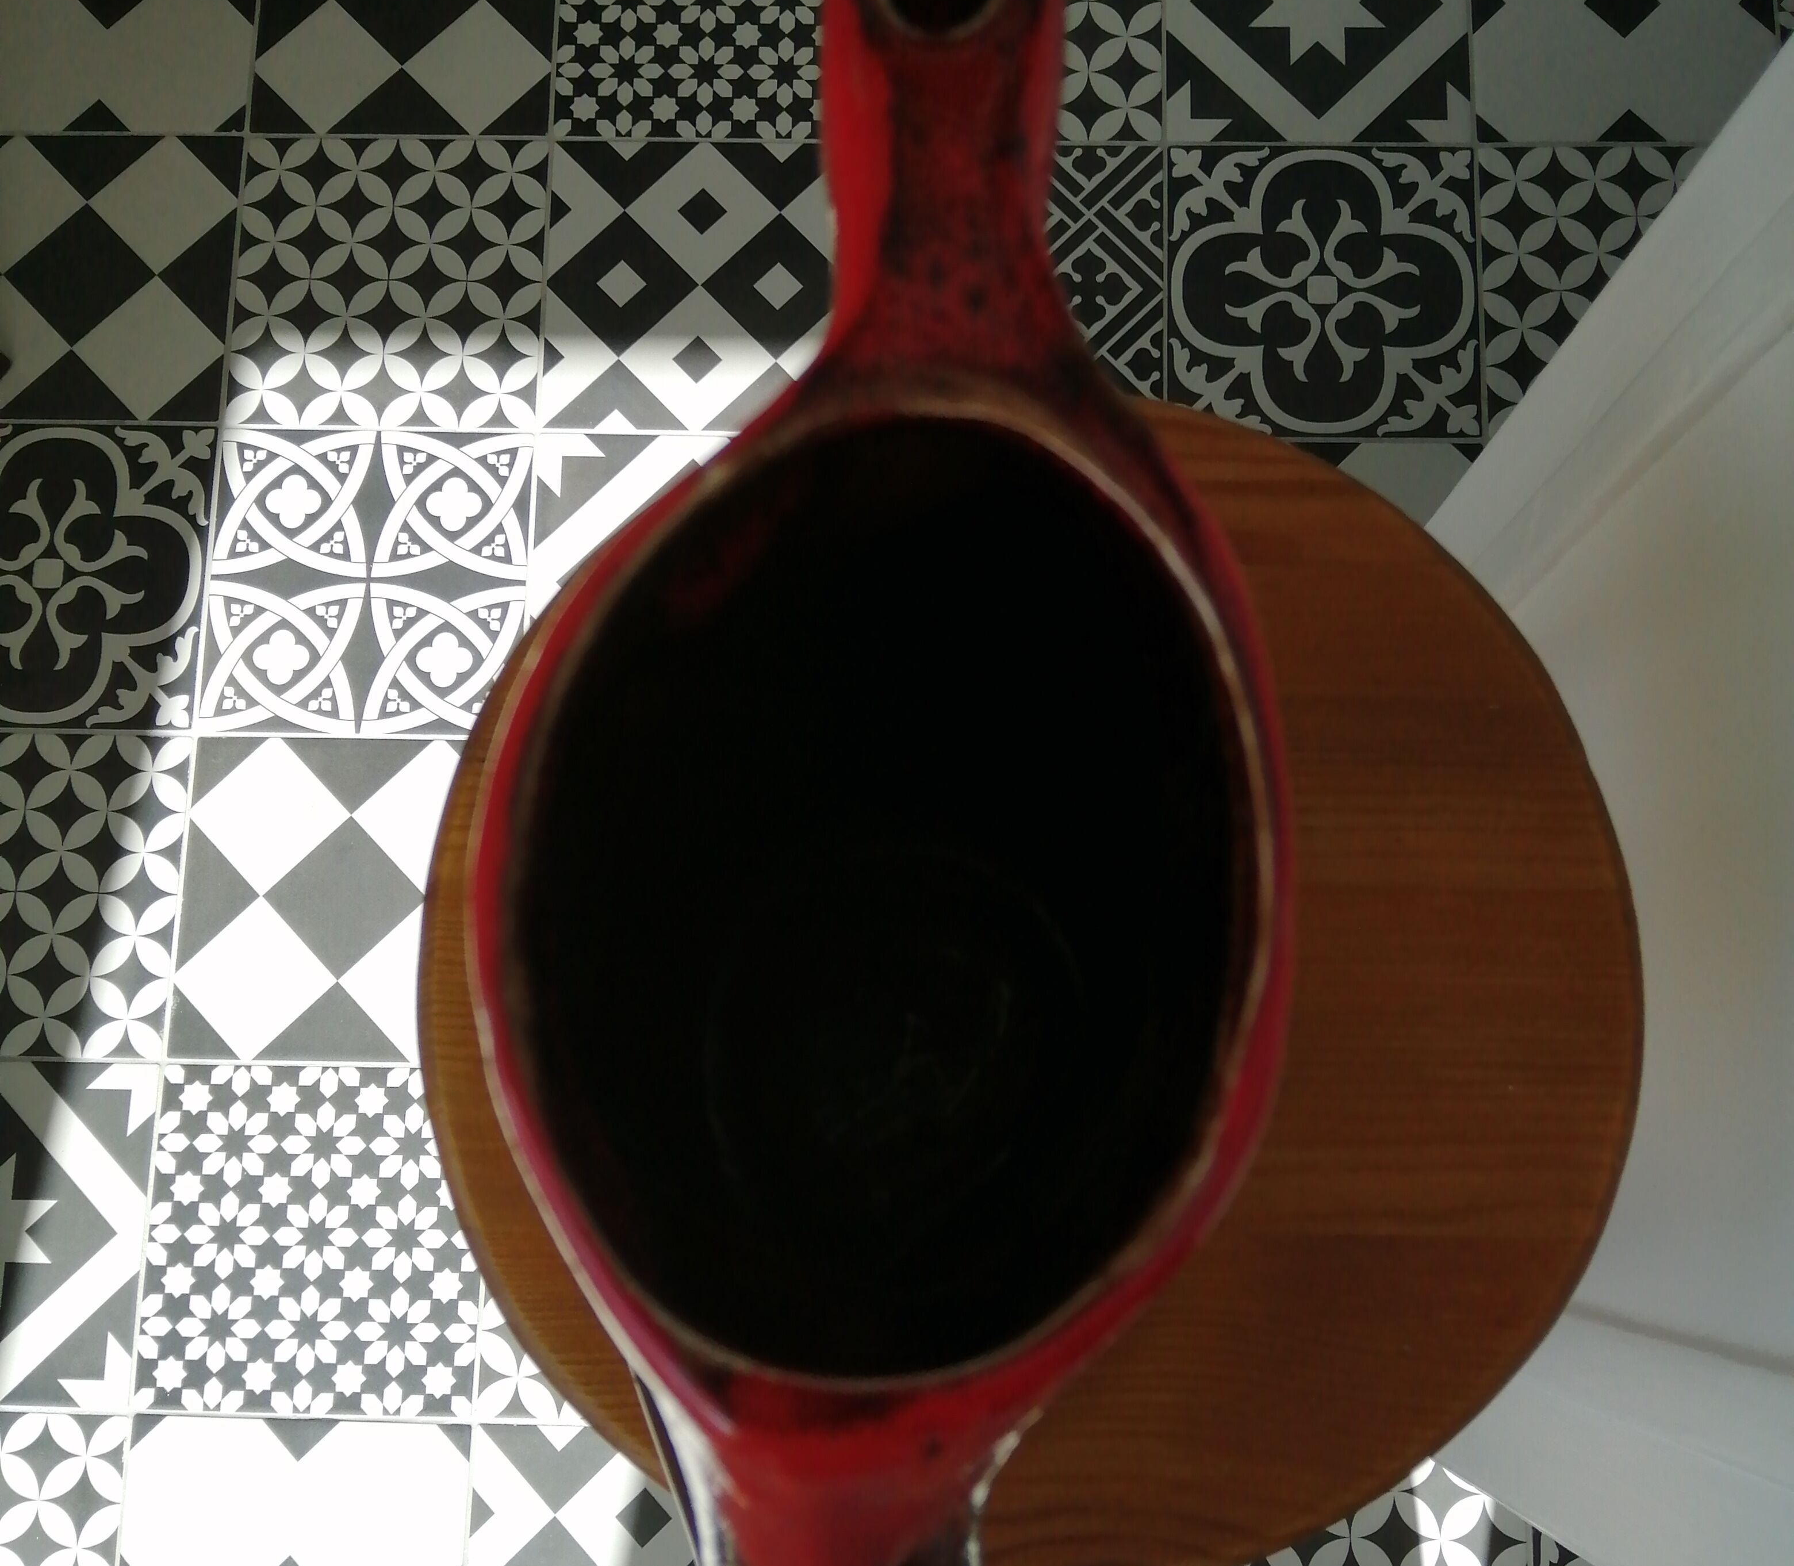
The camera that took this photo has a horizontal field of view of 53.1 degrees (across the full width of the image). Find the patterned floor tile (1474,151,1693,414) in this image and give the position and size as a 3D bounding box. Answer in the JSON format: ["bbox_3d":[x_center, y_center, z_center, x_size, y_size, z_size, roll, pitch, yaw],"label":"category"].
[{"bbox_3d":[0.472,-0.309,1.143,0.198,0.010,0.198,1,80,1],"label":"patterned floor tile"}]

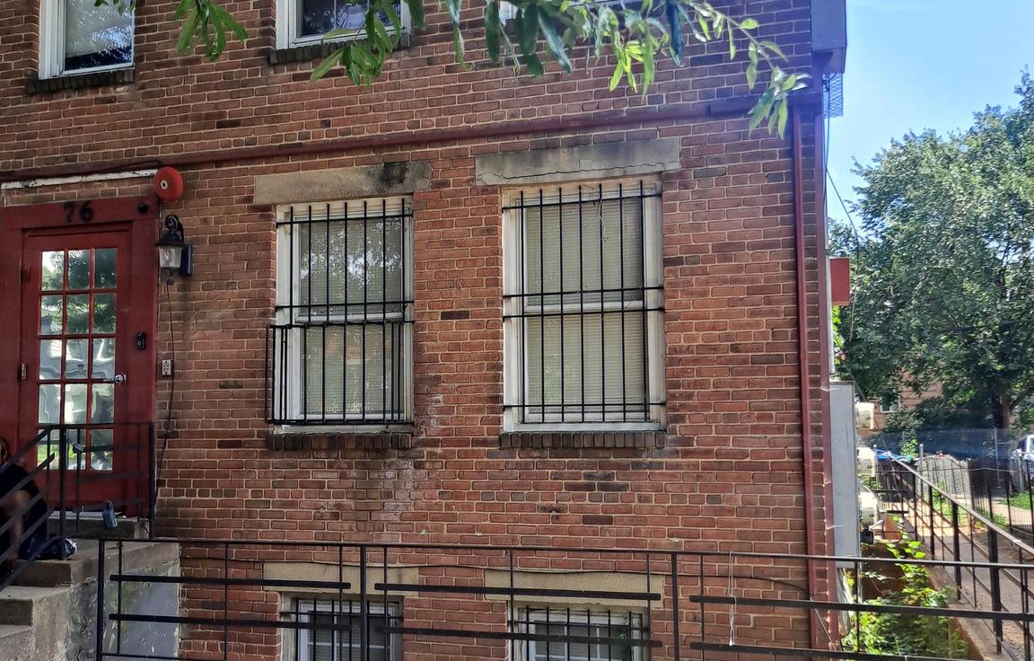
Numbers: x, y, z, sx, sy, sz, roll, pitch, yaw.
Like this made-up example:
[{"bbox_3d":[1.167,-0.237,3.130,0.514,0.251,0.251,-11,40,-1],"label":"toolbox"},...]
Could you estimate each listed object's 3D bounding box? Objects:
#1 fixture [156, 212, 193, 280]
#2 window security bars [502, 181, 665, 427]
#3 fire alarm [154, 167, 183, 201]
[{"bbox_3d":[-2.417,-0.572,7.022,0.205,0.490,0.260,-2,-5,16],"label":"fixture"},{"bbox_3d":[0.416,-0.177,6.358,1.055,1.510,0.050,-2,-5,16],"label":"window security bars"},{"bbox_3d":[-2.514,-1.055,7.182,0.250,0.250,0.085,-2,-5,16],"label":"fire alarm"}]

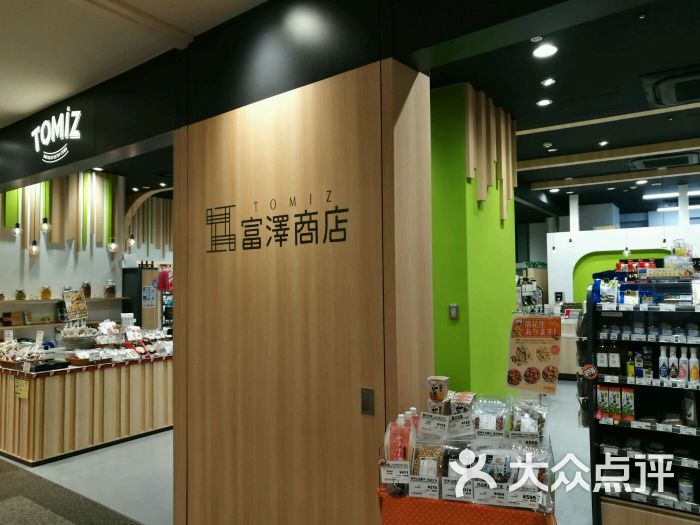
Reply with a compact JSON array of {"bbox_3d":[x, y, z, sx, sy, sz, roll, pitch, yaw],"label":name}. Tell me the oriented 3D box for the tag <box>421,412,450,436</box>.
[{"bbox_3d":[0.319,0.609,2.060,0.103,0.078,0.006,5,-16,20],"label":"tag"}]

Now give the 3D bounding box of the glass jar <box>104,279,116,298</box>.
[{"bbox_3d":[-3.027,0.329,6.900,0.135,0.250,0.135,-1,-3,0],"label":"glass jar"}]

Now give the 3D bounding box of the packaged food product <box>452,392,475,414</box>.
[{"bbox_3d":[0.439,0.572,2.130,0.078,0.088,0.078,-2,5,22],"label":"packaged food product"}]

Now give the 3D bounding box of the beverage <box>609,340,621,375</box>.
[{"bbox_3d":[1.561,0.573,3.213,0.066,0.215,0.066,-3,-3,38],"label":"beverage"}]

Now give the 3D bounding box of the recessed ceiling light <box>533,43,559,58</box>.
[{"bbox_3d":[1.318,-1.435,3.681,0.160,0.040,0.160,-3,-3,38],"label":"recessed ceiling light"}]

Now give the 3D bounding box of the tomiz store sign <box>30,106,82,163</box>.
[{"bbox_3d":[-2.536,-1.068,4.643,0.933,0.426,0.050,-3,-3,38],"label":"tomiz store sign"}]

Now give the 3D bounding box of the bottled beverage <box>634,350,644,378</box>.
[{"bbox_3d":[1.602,0.570,3.019,0.045,0.155,0.045,-3,-3,37],"label":"bottled beverage"}]

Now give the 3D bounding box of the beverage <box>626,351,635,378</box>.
[{"bbox_3d":[1.629,0.598,3.160,0.046,0.168,0.046,-3,-3,38],"label":"beverage"}]

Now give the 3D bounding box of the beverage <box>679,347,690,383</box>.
[{"bbox_3d":[1.839,0.564,2.999,0.052,0.198,0.052,-3,-3,38],"label":"beverage"}]

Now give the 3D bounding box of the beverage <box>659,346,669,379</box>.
[{"bbox_3d":[1.699,0.548,2.954,0.050,0.187,0.050,-3,-3,37],"label":"beverage"}]

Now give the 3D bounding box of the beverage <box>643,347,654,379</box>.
[{"bbox_3d":[1.642,0.553,3.003,0.052,0.187,0.052,-3,-3,37],"label":"beverage"}]

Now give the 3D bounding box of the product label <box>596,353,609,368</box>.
[{"bbox_3d":[1.494,0.577,3.223,0.063,0.082,0.012,-3,-3,38],"label":"product label"}]

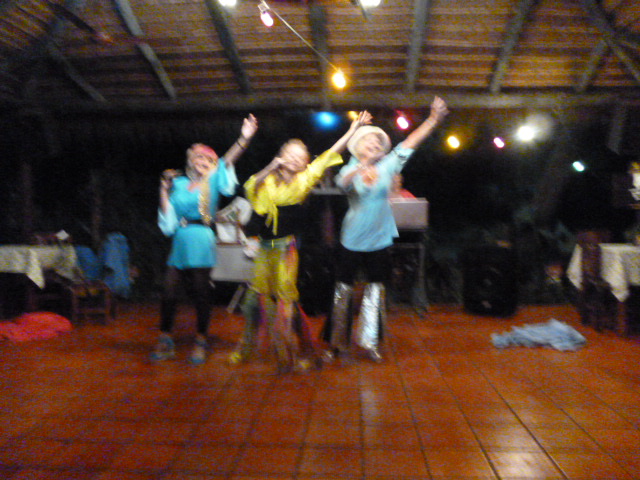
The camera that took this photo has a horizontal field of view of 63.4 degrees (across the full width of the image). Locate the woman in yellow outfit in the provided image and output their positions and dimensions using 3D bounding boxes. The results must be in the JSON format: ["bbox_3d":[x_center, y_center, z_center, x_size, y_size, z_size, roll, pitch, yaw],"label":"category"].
[{"bbox_3d":[-0.139,-0.012,3.922,1.050,1.890,0.550,0,3,-5],"label":"woman in yellow outfit"}]

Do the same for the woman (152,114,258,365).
[{"bbox_3d":[-0.882,-0.015,4.071,0.800,1.880,0.480,0,3,-5],"label":"woman"}]

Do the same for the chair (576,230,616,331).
[{"bbox_3d":[2.756,0.386,5.186,0.420,0.950,0.410,0,3,-7],"label":"chair"}]

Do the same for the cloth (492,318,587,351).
[{"bbox_3d":[1.933,0.839,4.617,0.820,0.110,0.480,0,3,0],"label":"cloth"}]

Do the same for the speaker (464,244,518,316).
[{"bbox_3d":[1.953,0.444,5.915,0.480,0.750,0.440,2,4,30],"label":"speaker"}]

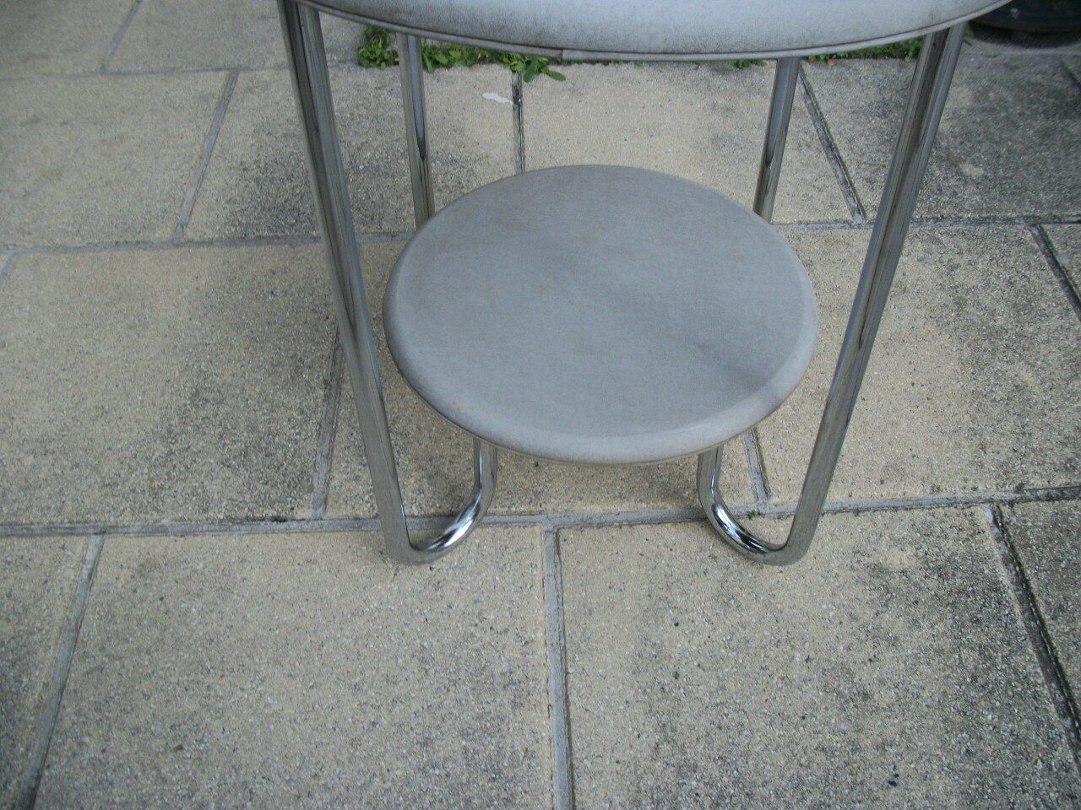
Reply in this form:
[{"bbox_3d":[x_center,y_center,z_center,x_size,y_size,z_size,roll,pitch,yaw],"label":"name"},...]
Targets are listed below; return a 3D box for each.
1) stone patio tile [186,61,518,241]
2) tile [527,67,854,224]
[{"bbox_3d":[-0.264,-0.379,1.509,0.448,0.040,0.448,-2,48,-1],"label":"stone patio tile"},{"bbox_3d":[0.198,-0.392,1.517,0.448,0.040,0.448,-2,48,-1],"label":"tile"}]

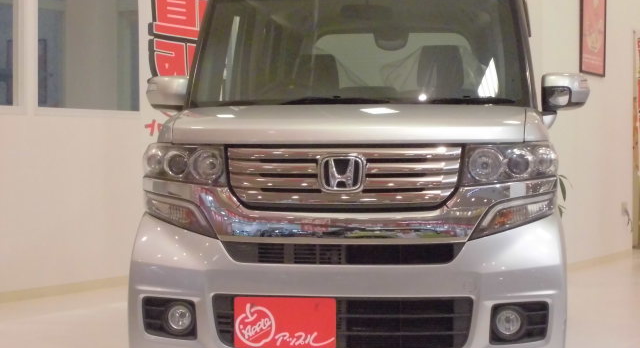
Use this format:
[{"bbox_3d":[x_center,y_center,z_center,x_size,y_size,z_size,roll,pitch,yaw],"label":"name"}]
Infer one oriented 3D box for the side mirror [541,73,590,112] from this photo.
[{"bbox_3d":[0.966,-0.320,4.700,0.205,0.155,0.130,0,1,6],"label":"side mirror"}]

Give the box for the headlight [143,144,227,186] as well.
[{"bbox_3d":[-0.458,-0.041,4.069,0.333,0.140,0.290,0,1,6],"label":"headlight"}]

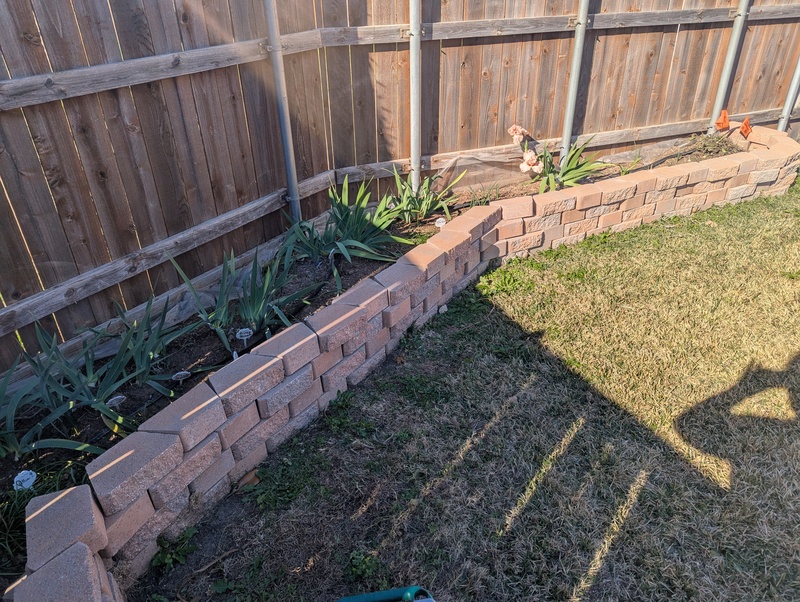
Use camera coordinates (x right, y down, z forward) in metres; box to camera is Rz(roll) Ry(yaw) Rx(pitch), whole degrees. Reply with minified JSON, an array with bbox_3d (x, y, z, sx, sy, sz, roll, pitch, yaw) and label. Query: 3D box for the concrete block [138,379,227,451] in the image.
[{"bbox_3d":[-0.776,0.439,2.027,0.152,0.101,0.297,16,34,27],"label":"concrete block"}]

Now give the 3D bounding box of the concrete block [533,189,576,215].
[{"bbox_3d":[1.037,-0.664,3.811,0.298,0.097,0.165,-12,32,-17],"label":"concrete block"}]

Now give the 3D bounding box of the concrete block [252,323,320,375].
[{"bbox_3d":[-0.481,0.221,2.452,0.165,0.097,0.298,20,37,32],"label":"concrete block"}]

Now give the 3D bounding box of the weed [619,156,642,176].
[{"bbox_3d":[1.777,-1.037,4.280,0.150,0.120,0.120,-1,30,0],"label":"weed"}]

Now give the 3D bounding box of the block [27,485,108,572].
[{"bbox_3d":[-0.955,0.662,1.589,0.150,0.096,0.288,-19,34,-27],"label":"block"}]

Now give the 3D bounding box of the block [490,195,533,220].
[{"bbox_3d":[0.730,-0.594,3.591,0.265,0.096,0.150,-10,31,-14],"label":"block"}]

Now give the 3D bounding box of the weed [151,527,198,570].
[{"bbox_3d":[-0.760,0.819,1.843,0.150,0.070,0.115,-2,30,0],"label":"weed"}]

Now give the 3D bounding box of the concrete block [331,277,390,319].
[{"bbox_3d":[-0.177,0.013,2.781,0.165,0.097,0.298,19,37,31],"label":"concrete block"}]

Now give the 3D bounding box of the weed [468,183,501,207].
[{"bbox_3d":[0.552,-0.692,3.604,0.180,0.130,0.120,-2,30,0],"label":"weed"}]

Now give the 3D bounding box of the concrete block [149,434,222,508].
[{"bbox_3d":[-0.775,0.567,1.937,0.150,0.096,0.288,15,34,27],"label":"concrete block"}]

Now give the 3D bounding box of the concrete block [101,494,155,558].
[{"bbox_3d":[-0.958,0.706,1.852,0.163,0.097,0.285,13,34,24],"label":"concrete block"}]

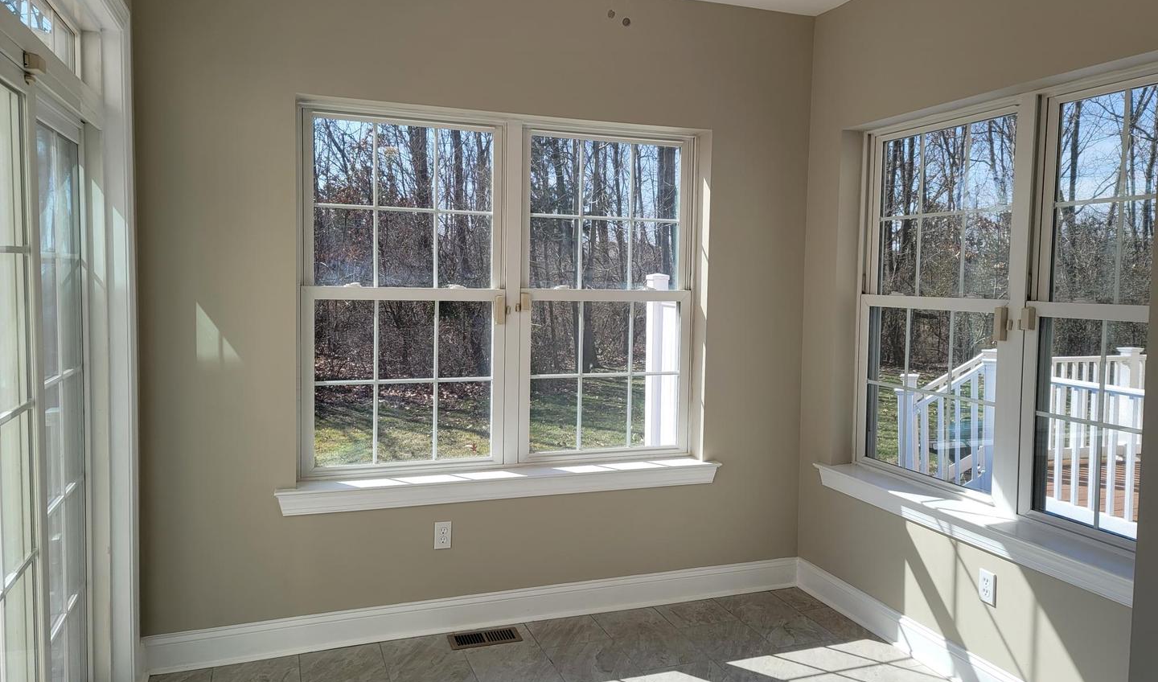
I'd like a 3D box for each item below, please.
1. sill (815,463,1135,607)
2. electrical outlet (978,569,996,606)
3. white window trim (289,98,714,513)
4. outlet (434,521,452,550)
[{"bbox_3d":[1.486,0.694,3.060,0.180,0.106,1.855,-1,5,-20],"label":"sill"},{"bbox_3d":[1.464,0.886,3.006,0.012,0.114,0.071,-1,5,-20],"label":"electrical outlet"},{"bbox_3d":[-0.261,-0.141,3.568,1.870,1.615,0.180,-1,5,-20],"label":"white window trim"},{"bbox_3d":[-0.565,0.813,3.490,0.071,0.114,0.012,-1,5,-20],"label":"outlet"}]

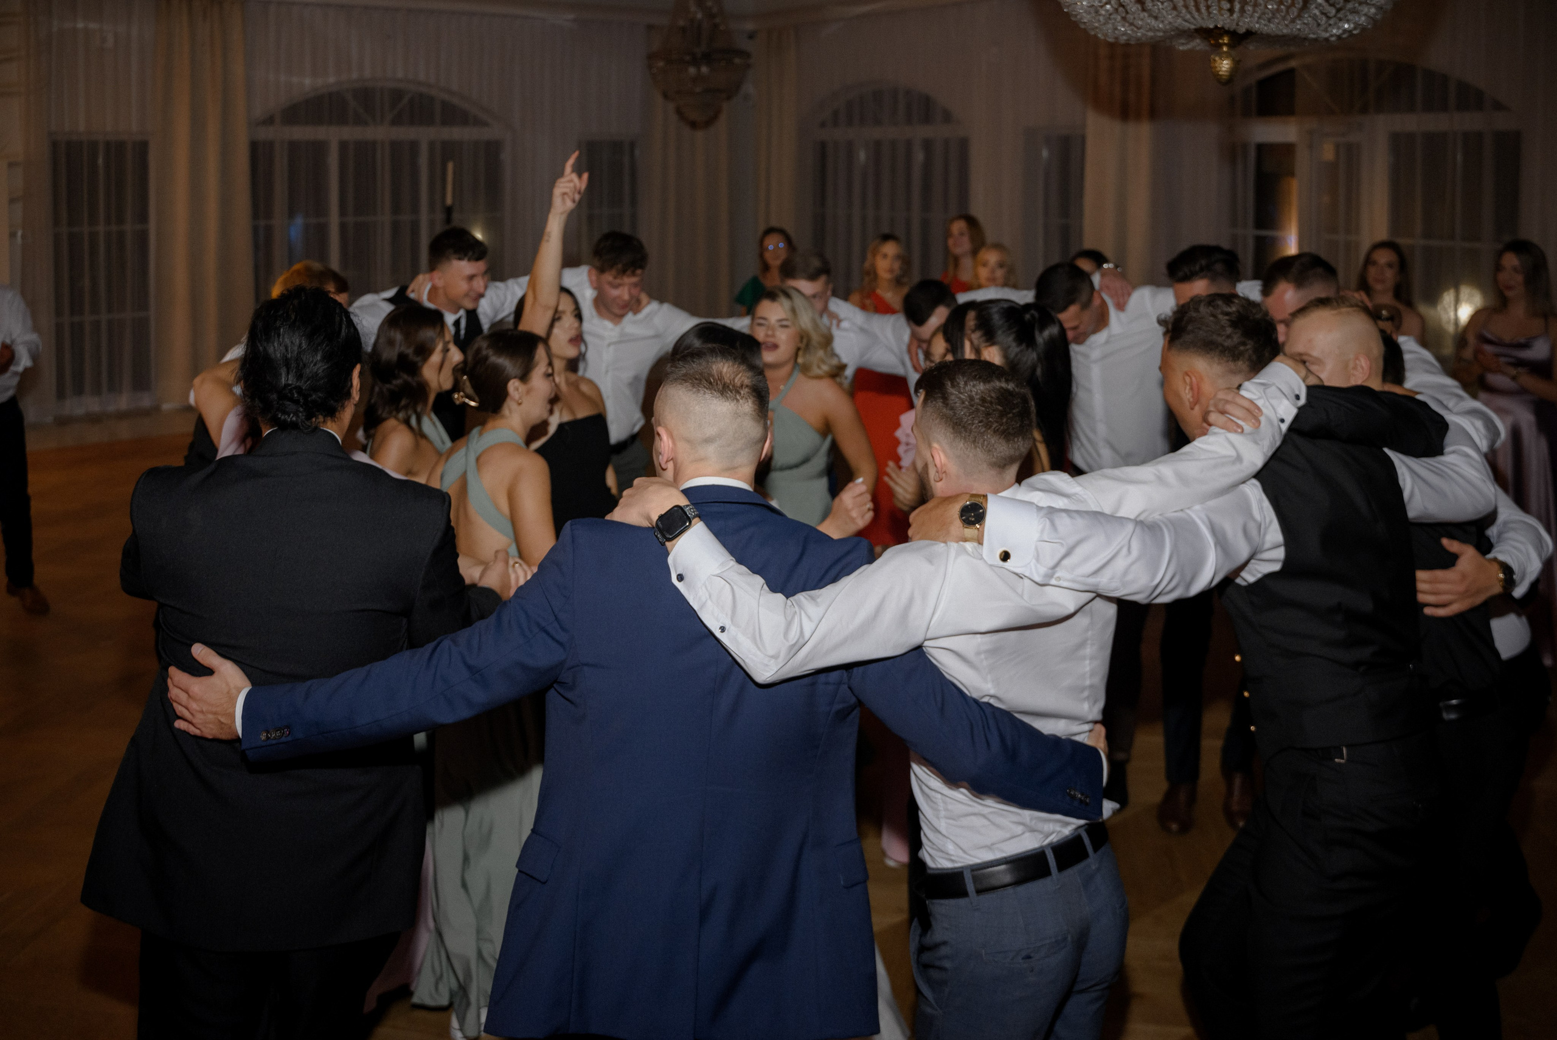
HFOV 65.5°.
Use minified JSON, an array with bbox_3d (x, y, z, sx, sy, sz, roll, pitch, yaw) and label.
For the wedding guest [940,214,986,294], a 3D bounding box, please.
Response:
[{"bbox_3d":[0.934,-0.689,6.100,0.450,1.680,0.300,5,11,23],"label":"wedding guest"}]

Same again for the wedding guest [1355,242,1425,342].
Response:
[{"bbox_3d":[2.567,-0.302,5.150,0.480,1.700,0.320,4,14,17],"label":"wedding guest"}]

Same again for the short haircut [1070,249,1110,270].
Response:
[{"bbox_3d":[1.350,-1.094,5.200,0.170,0.170,0.190,7,15,26],"label":"short haircut"}]

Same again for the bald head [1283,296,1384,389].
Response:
[{"bbox_3d":[1.057,-0.327,2.300,0.200,0.215,0.165,-22,20,-25],"label":"bald head"}]

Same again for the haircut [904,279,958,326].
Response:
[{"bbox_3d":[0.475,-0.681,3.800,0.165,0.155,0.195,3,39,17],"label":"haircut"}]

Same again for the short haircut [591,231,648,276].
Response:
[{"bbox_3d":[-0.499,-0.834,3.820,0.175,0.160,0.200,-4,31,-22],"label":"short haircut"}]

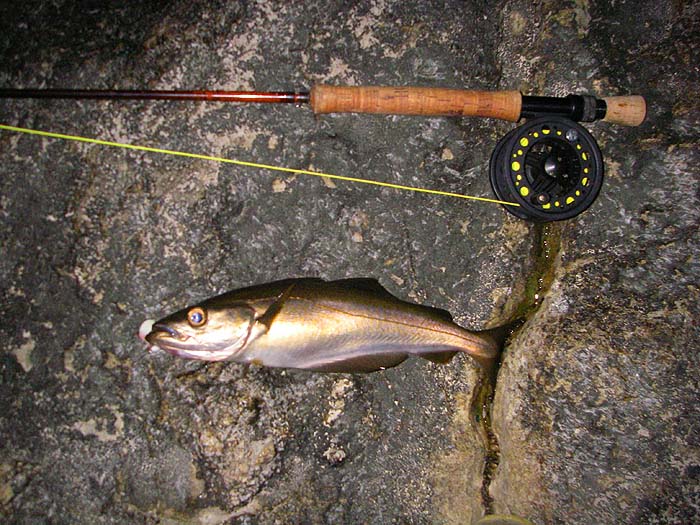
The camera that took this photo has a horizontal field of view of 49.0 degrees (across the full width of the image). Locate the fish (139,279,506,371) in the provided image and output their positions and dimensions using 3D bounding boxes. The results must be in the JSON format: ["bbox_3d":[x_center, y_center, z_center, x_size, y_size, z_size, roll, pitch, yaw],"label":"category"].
[{"bbox_3d":[-0.025,0.058,0.700,0.334,0.044,0.083,2,93,-2],"label":"fish"}]

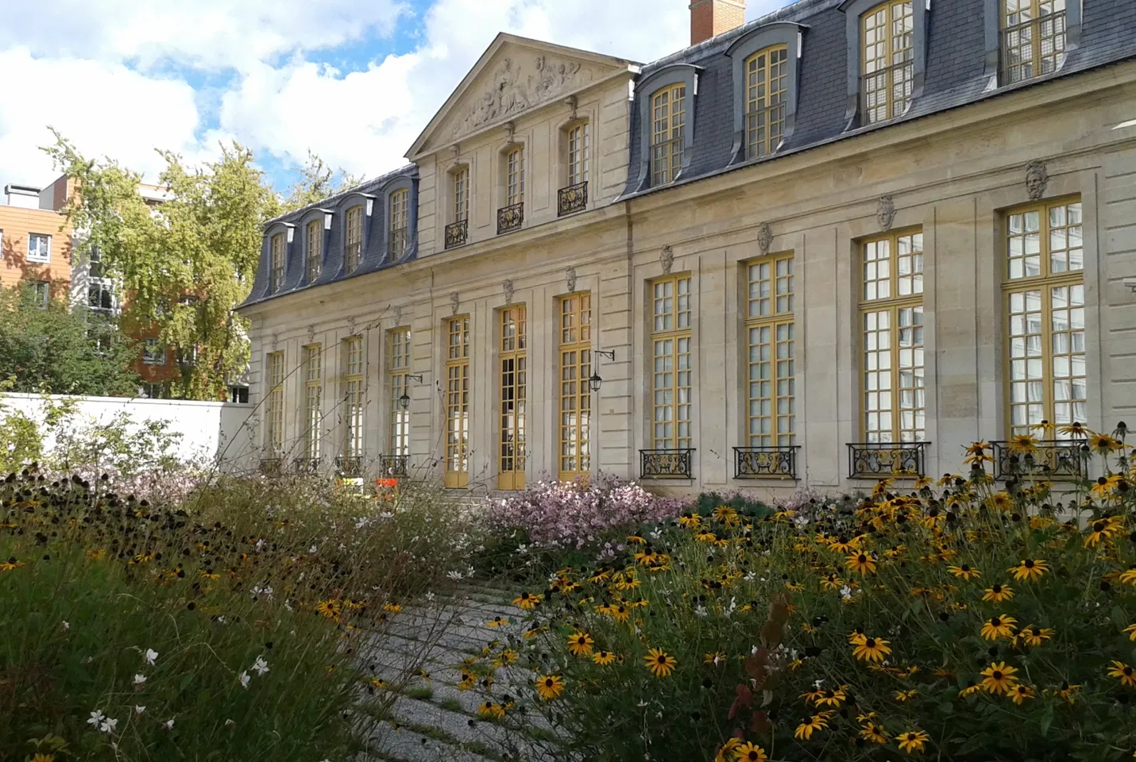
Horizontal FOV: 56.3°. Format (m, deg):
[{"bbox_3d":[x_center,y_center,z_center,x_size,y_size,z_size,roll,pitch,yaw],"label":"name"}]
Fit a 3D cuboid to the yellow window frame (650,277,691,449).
[{"bbox_3d":[2.120,-0.141,20.491,0.140,3.797,1.280,4,-6,-39],"label":"yellow window frame"}]

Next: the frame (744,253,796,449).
[{"bbox_3d":[3.304,-0.337,16.988,0.150,3.340,1.188,5,-7,-40],"label":"frame"}]

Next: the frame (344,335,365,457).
[{"bbox_3d":[-5.357,0.563,27.135,0.150,3.365,1.188,5,-7,-40],"label":"frame"}]

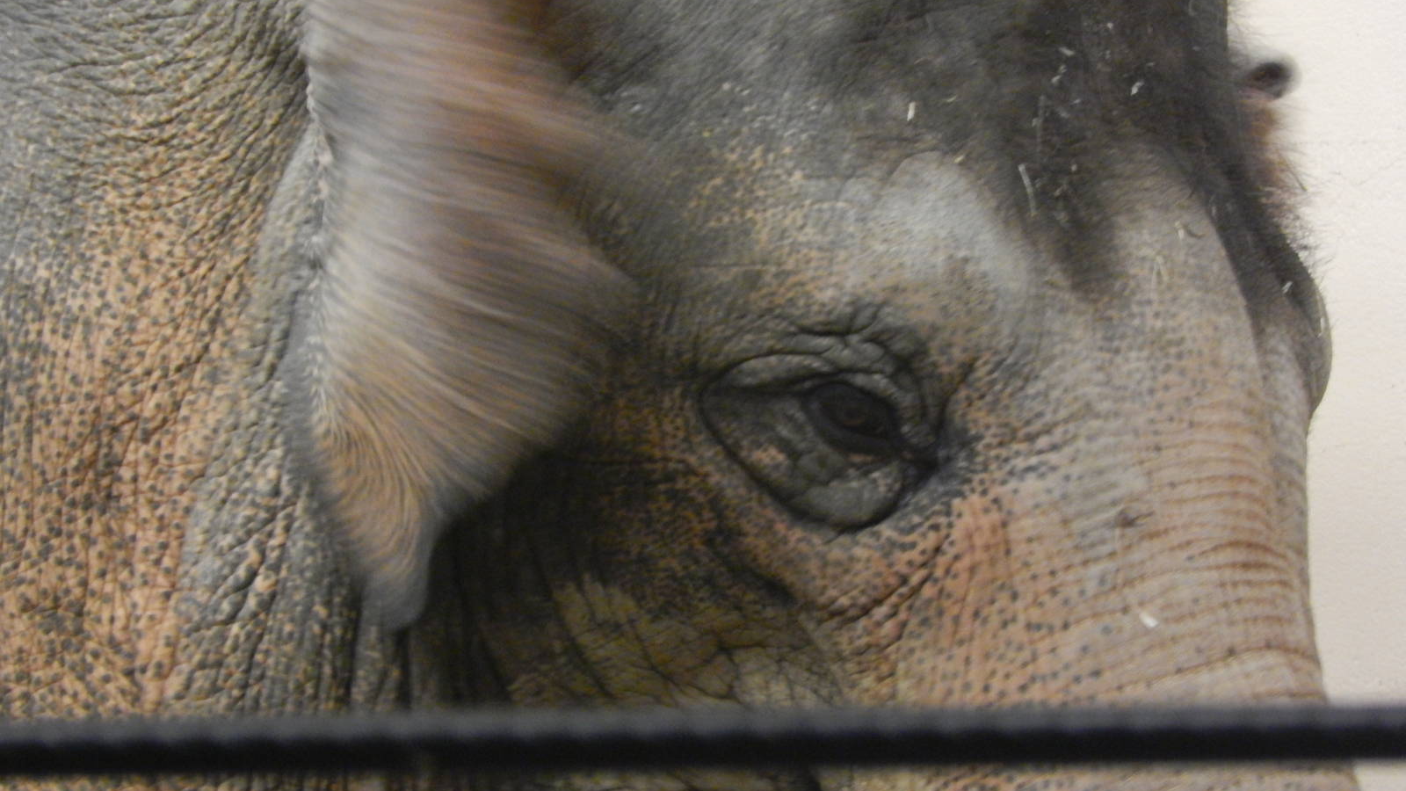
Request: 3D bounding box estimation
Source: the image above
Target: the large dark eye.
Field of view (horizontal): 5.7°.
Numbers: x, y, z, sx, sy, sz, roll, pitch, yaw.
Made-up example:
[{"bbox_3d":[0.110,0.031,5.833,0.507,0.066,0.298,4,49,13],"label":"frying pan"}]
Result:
[{"bbox_3d":[0.079,0.013,7.500,0.051,0.039,0.027,0,-3,-7],"label":"large dark eye"}]

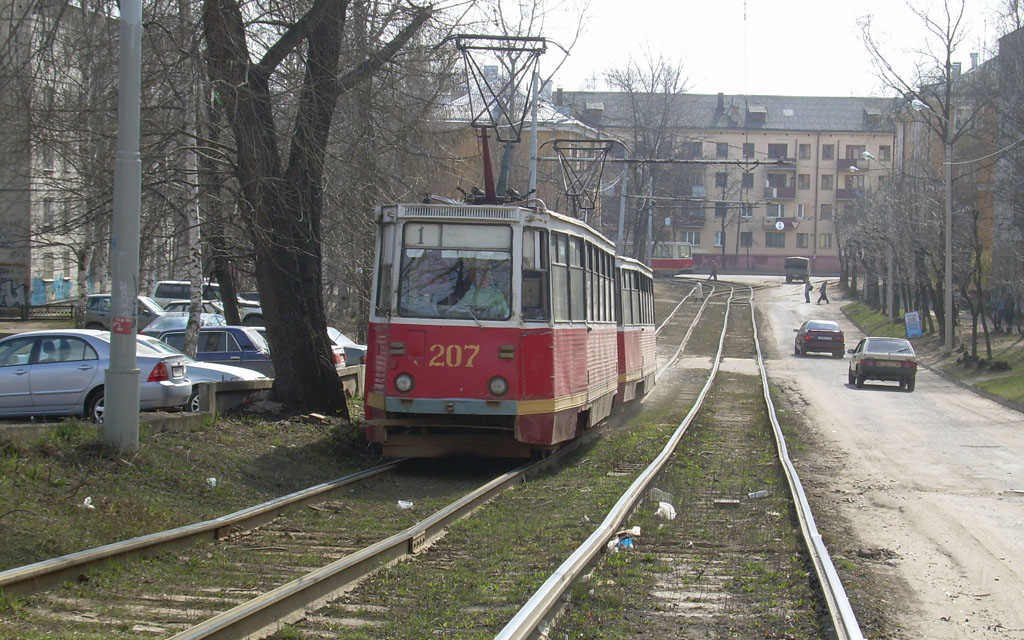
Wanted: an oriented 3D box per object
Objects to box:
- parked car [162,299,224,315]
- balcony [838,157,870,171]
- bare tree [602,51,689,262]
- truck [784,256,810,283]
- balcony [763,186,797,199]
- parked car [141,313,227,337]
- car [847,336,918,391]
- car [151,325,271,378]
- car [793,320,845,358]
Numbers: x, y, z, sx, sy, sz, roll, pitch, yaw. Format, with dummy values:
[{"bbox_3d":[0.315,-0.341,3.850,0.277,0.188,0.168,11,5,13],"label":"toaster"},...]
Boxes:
[{"bbox_3d":[-11.700,0.010,78.000,4.300,1.400,1.680,2,1,5],"label":"parked car"},{"bbox_3d":[32.600,-14.750,206.000,3.000,1.200,1.000,1,3,-3],"label":"balcony"},{"bbox_3d":[9.149,-10.040,148.000,6.000,17.000,6.000,1,3,0],"label":"bare tree"},{"bbox_3d":[23.797,-4.084,180.000,2.000,2.150,4.600,1,3,6],"label":"truck"},{"bbox_3d":[25.541,-11.971,205.500,3.050,1.150,0.950,1,3,-3],"label":"balcony"},{"bbox_3d":[-7.750,0.520,53.800,1.680,1.400,4.100,2,3,12],"label":"parked car"},{"bbox_3d":[10.440,1.220,60.900,1.680,1.420,4.020,3,1,7],"label":"car"},{"bbox_3d":[-6.130,0.840,42.600,4.150,1.440,1.610,2,1,5],"label":"car"},{"bbox_3d":[11.850,0.680,83.000,1.680,1.420,4.200,2,1,3],"label":"car"}]

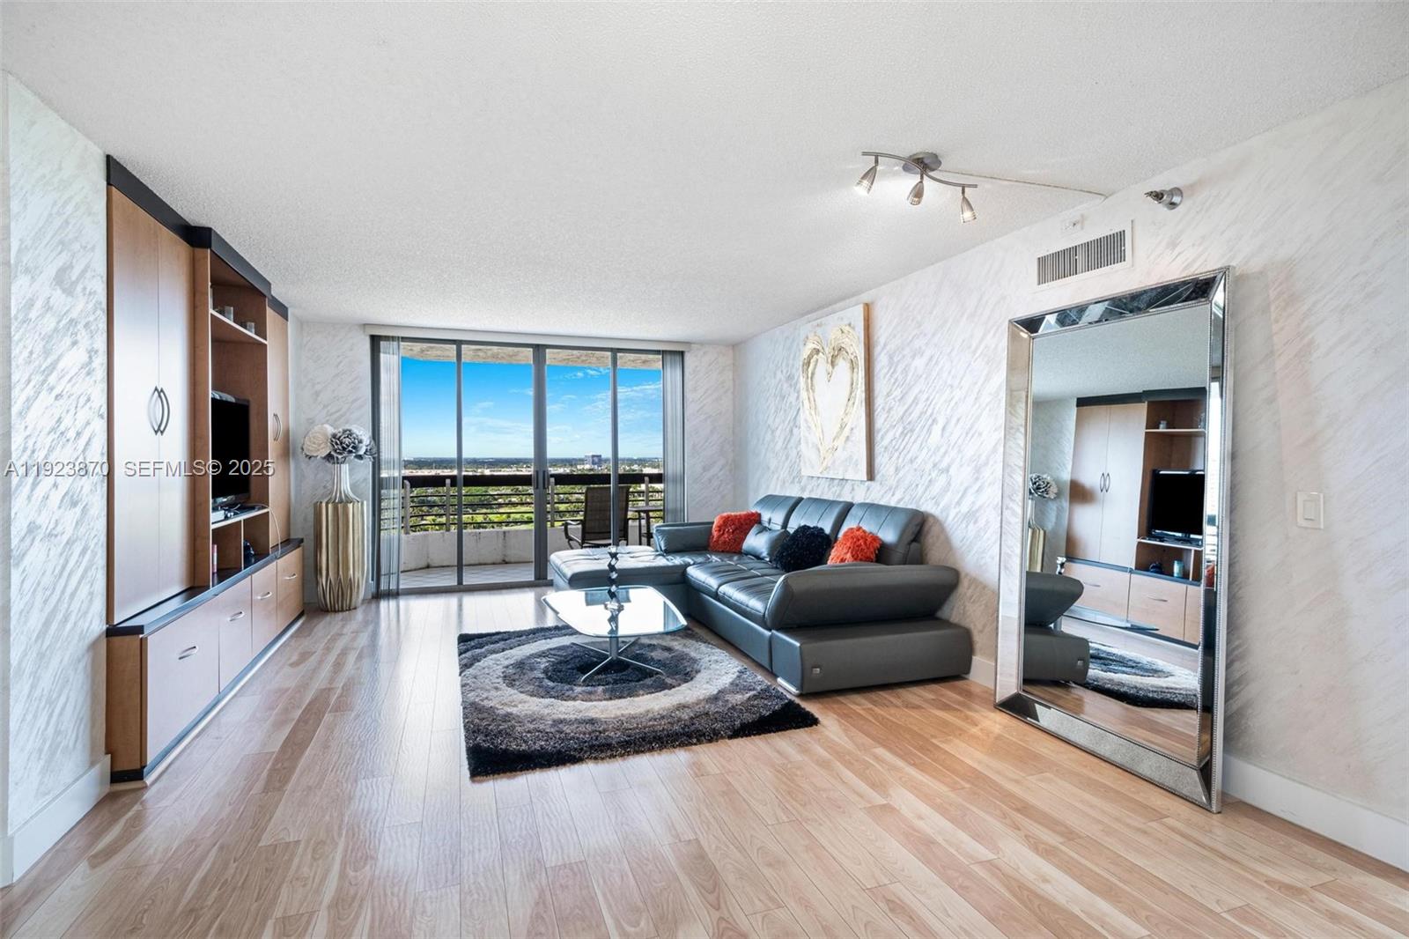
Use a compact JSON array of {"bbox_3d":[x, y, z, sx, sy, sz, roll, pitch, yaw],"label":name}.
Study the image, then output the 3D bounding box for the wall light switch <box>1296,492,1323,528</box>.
[{"bbox_3d":[2.023,0.138,2.224,0.012,0.116,0.072,0,1,-21],"label":"wall light switch"}]

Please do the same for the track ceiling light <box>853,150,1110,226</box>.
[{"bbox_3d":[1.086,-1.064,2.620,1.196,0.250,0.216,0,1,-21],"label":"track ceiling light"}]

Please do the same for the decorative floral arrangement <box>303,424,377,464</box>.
[{"bbox_3d":[-2.996,-0.215,5.454,0.578,0.343,0.490,0,1,-21],"label":"decorative floral arrangement"}]

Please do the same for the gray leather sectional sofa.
[{"bbox_3d":[0.032,0.686,4.779,1.882,0.941,3.009,0,1,-21],"label":"gray leather sectional sofa"}]

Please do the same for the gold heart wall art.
[{"bbox_3d":[0.960,-0.538,4.970,0.047,1.209,0.907,0,1,-21],"label":"gold heart wall art"}]

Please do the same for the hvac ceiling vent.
[{"bbox_3d":[1.704,-0.960,3.032,0.020,0.186,0.514,0,1,-21],"label":"hvac ceiling vent"}]

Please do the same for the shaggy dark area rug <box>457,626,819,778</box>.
[{"bbox_3d":[-0.565,1.157,3.862,1.578,0.039,2.127,0,1,-21],"label":"shaggy dark area rug"}]

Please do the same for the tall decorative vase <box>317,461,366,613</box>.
[{"bbox_3d":[-2.992,0.547,5.466,0.421,1.191,0.421,0,1,-21],"label":"tall decorative vase"}]

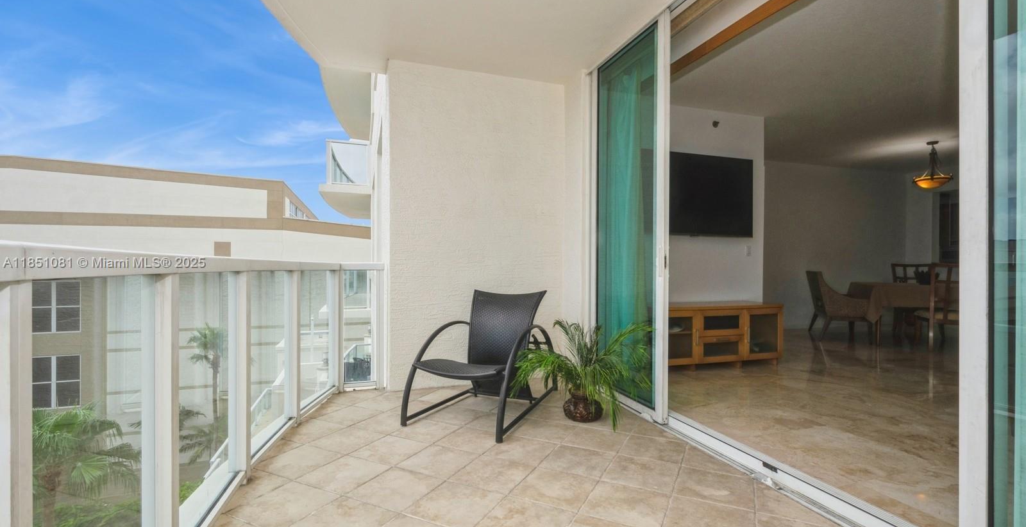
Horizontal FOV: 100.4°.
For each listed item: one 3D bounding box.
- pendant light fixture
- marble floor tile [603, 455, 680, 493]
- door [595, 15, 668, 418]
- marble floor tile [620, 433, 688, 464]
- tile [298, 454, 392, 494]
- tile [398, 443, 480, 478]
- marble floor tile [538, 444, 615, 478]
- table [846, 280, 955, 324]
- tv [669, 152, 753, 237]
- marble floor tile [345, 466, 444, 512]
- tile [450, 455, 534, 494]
[{"bbox_3d":[5.545,-1.305,5.648,0.385,0.610,0.385,1,0,-44],"label":"pendant light fixture"},{"bbox_3d":[0.640,1.039,2.105,0.309,0.015,0.306,0,0,27],"label":"marble floor tile"},{"bbox_3d":[0.839,-0.274,3.197,0.060,2.620,0.920,0,0,-19],"label":"door"},{"bbox_3d":[0.799,1.050,2.415,0.318,0.010,0.318,0,-1,26],"label":"marble floor tile"},{"bbox_3d":[-0.821,1.036,2.095,0.318,0.010,0.318,0,-1,26],"label":"tile"},{"bbox_3d":[-0.379,1.034,2.221,0.309,0.015,0.306,0,0,27],"label":"tile"},{"bbox_3d":[0.346,1.038,2.232,0.309,0.015,0.306,0,0,27],"label":"marble floor tile"},{"bbox_3d":[5.360,0.655,5.420,1.600,0.745,1.050,0,0,22],"label":"table"},{"bbox_3d":[1.923,-0.720,4.513,1.500,0.860,0.060,1,0,-18],"label":"tv"},{"bbox_3d":[-0.533,1.037,1.963,0.318,0.010,0.318,0,-1,26],"label":"marble floor tile"},{"bbox_3d":[-0.097,1.041,2.107,0.318,0.010,0.318,0,-1,26],"label":"tile"}]

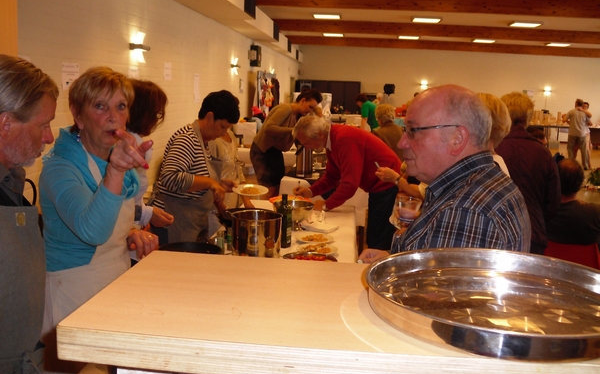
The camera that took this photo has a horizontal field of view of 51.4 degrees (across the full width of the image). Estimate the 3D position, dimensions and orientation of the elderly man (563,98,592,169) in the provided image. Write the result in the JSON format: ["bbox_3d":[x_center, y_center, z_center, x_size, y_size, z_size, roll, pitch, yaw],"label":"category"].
[{"bbox_3d":[6.739,-1.275,15.154,0.620,1.710,0.420,7,10,26],"label":"elderly man"}]

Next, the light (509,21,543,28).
[{"bbox_3d":[4.642,-3.334,12.810,0.600,0.065,0.600,3,9,4],"label":"light"}]

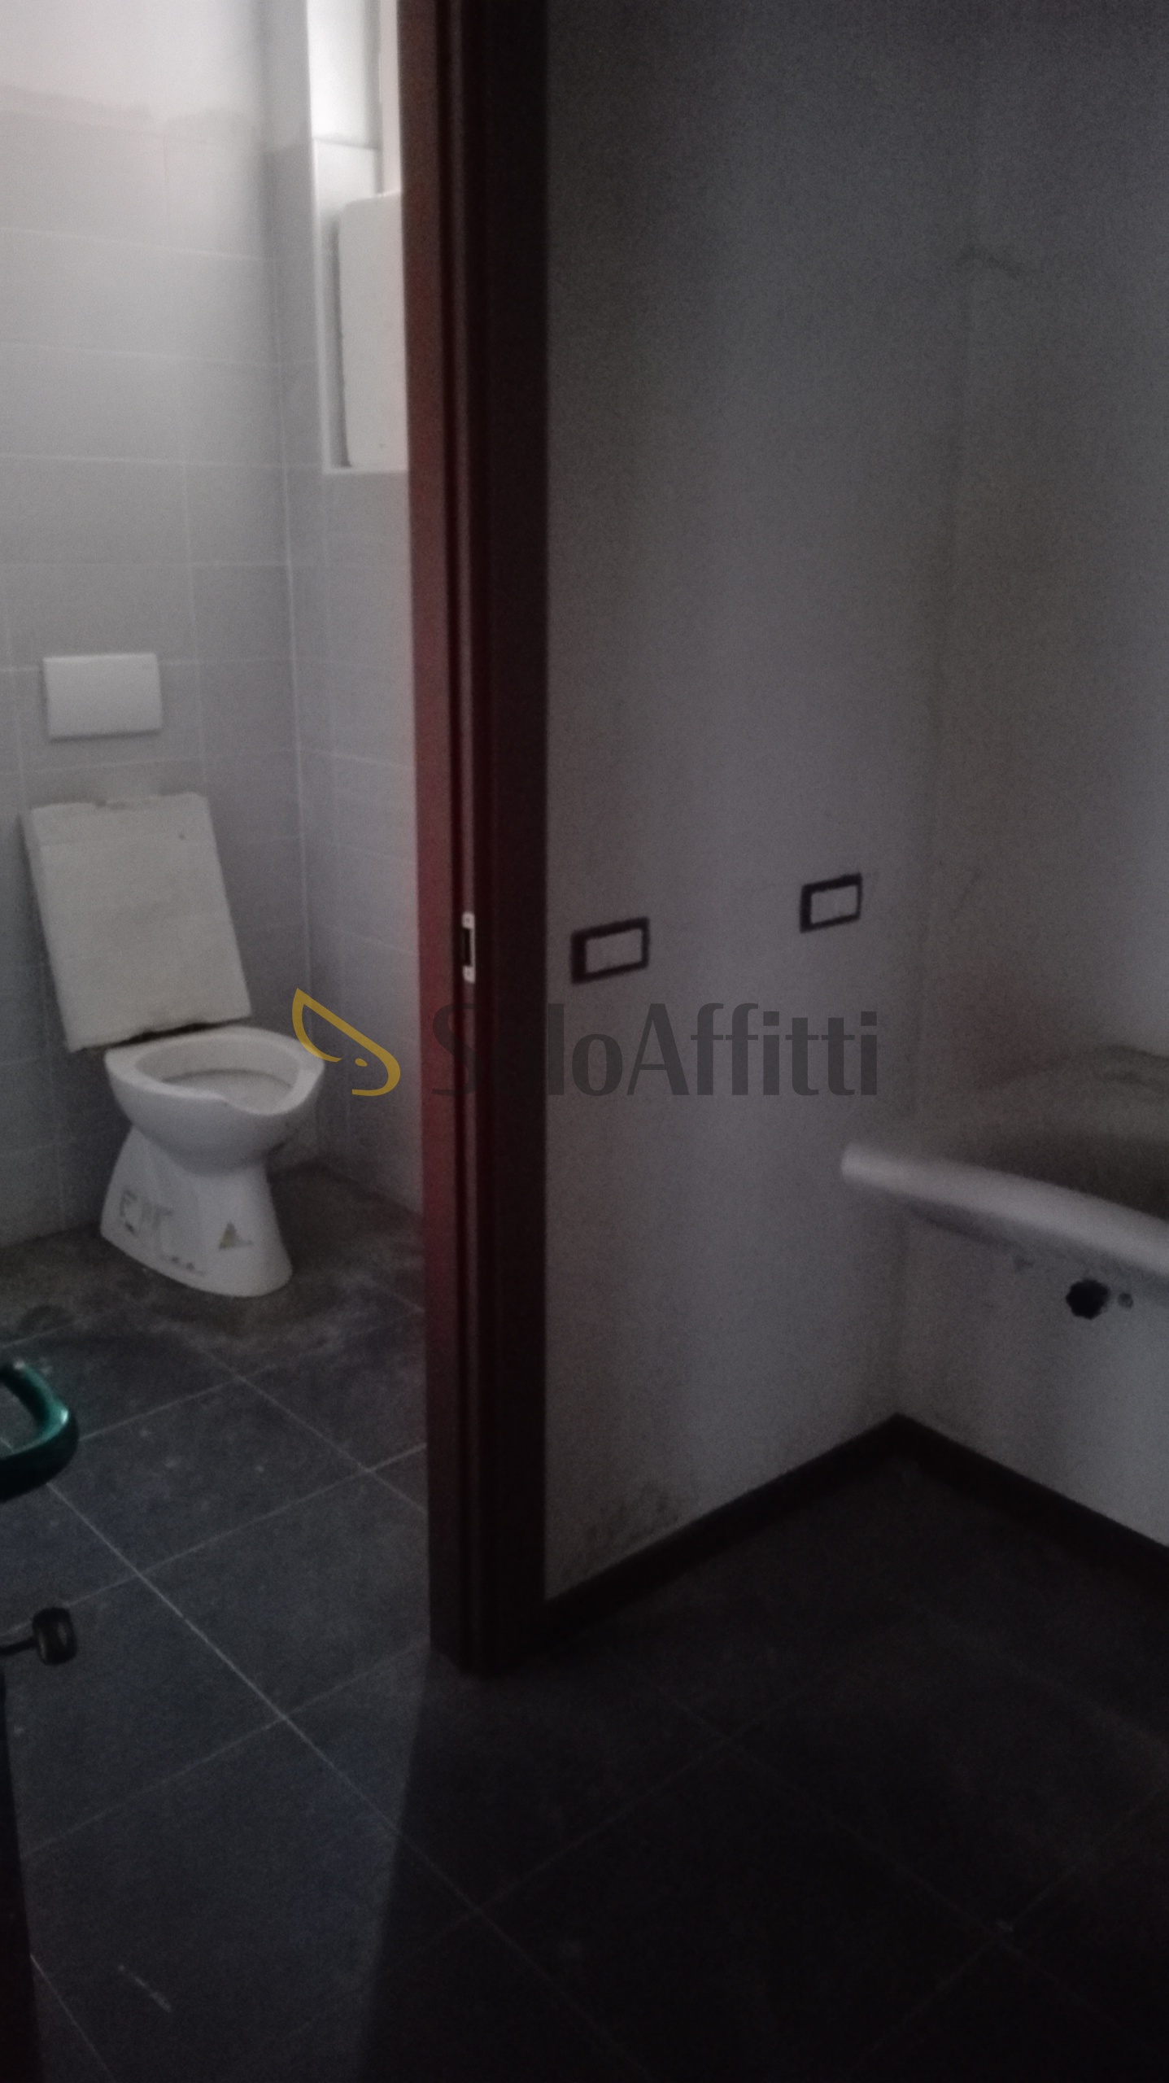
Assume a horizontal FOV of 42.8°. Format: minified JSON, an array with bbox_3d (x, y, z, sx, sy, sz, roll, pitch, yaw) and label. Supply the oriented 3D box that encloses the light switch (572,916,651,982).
[{"bbox_3d":[0.030,-0.108,1.759,0.123,0.068,0.010,-14,22,-40],"label":"light switch"}]

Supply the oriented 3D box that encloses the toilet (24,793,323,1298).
[{"bbox_3d":[-0.783,0.001,3.143,0.420,0.940,0.660,-13,21,-40],"label":"toilet"}]

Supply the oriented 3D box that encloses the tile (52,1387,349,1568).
[{"bbox_3d":[-0.622,0.691,2.408,0.385,0.010,0.385,-14,22,-40],"label":"tile"}]

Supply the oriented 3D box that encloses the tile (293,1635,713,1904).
[{"bbox_3d":[-0.100,0.858,1.859,0.385,0.010,0.385,-14,22,-40],"label":"tile"}]

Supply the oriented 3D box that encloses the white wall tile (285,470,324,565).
[{"bbox_3d":[-0.595,-1.135,3.221,0.010,0.205,0.163,-14,22,-40],"label":"white wall tile"}]

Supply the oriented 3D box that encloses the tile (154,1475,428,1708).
[{"bbox_3d":[-0.361,0.775,2.134,0.385,0.010,0.385,-14,22,-40],"label":"tile"}]

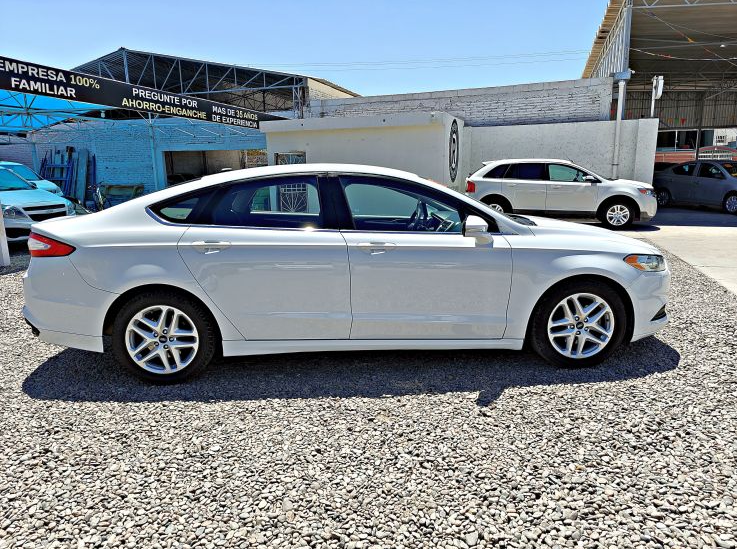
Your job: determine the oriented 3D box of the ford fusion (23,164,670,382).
[{"bbox_3d":[-0.040,-0.171,4.108,4.870,1.475,1.880,-1,11,-4],"label":"ford fusion"}]

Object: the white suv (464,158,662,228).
[{"bbox_3d":[4.747,-2.084,12.672,4.680,1.700,1.950,2,11,14],"label":"white suv"}]

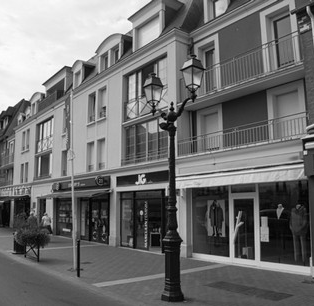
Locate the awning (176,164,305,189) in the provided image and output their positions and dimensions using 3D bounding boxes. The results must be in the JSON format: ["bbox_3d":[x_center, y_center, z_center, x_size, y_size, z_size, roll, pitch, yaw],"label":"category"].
[{"bbox_3d":[2.344,0.831,11.486,0.520,0.500,5.200,7,-12,-39],"label":"awning"}]

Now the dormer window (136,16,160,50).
[{"bbox_3d":[-0.347,-5.571,15.995,0.200,1.354,1.993,7,-11,-38],"label":"dormer window"}]

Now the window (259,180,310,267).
[{"bbox_3d":[3.711,2.018,10.052,0.150,2.388,1.673,7,-11,-38],"label":"window"}]

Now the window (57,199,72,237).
[{"bbox_3d":[-5.461,3.939,21.092,0.150,2.312,2.538,7,-11,-38],"label":"window"}]

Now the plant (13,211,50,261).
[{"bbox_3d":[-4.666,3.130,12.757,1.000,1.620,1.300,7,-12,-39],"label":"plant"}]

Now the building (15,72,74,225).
[{"bbox_3d":[-4.860,0.577,28.608,10.000,11.280,11.092,7,-11,-38],"label":"building"}]

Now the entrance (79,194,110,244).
[{"bbox_3d":[-3.210,3.429,18.230,0.300,2.463,3.121,7,-11,-38],"label":"entrance"}]

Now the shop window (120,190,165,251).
[{"bbox_3d":[-0.711,3.014,15.355,0.300,2.620,3.400,7,-12,-39],"label":"shop window"}]

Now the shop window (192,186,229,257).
[{"bbox_3d":[1.861,2.389,12.153,0.150,2.416,1.861,7,-11,-38],"label":"shop window"}]

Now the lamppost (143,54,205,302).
[{"bbox_3d":[0.331,0.480,7.394,0.432,5.057,1.718,7,-11,-38],"label":"lamppost"}]

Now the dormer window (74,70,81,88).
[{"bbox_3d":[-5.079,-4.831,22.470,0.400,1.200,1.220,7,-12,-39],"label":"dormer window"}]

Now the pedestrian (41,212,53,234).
[{"bbox_3d":[-7.522,4.856,23.714,0.580,1.540,0.500,7,-12,-39],"label":"pedestrian"}]

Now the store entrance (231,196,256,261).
[{"bbox_3d":[2.794,2.464,11.096,0.150,2.140,1.000,7,-12,-39],"label":"store entrance"}]

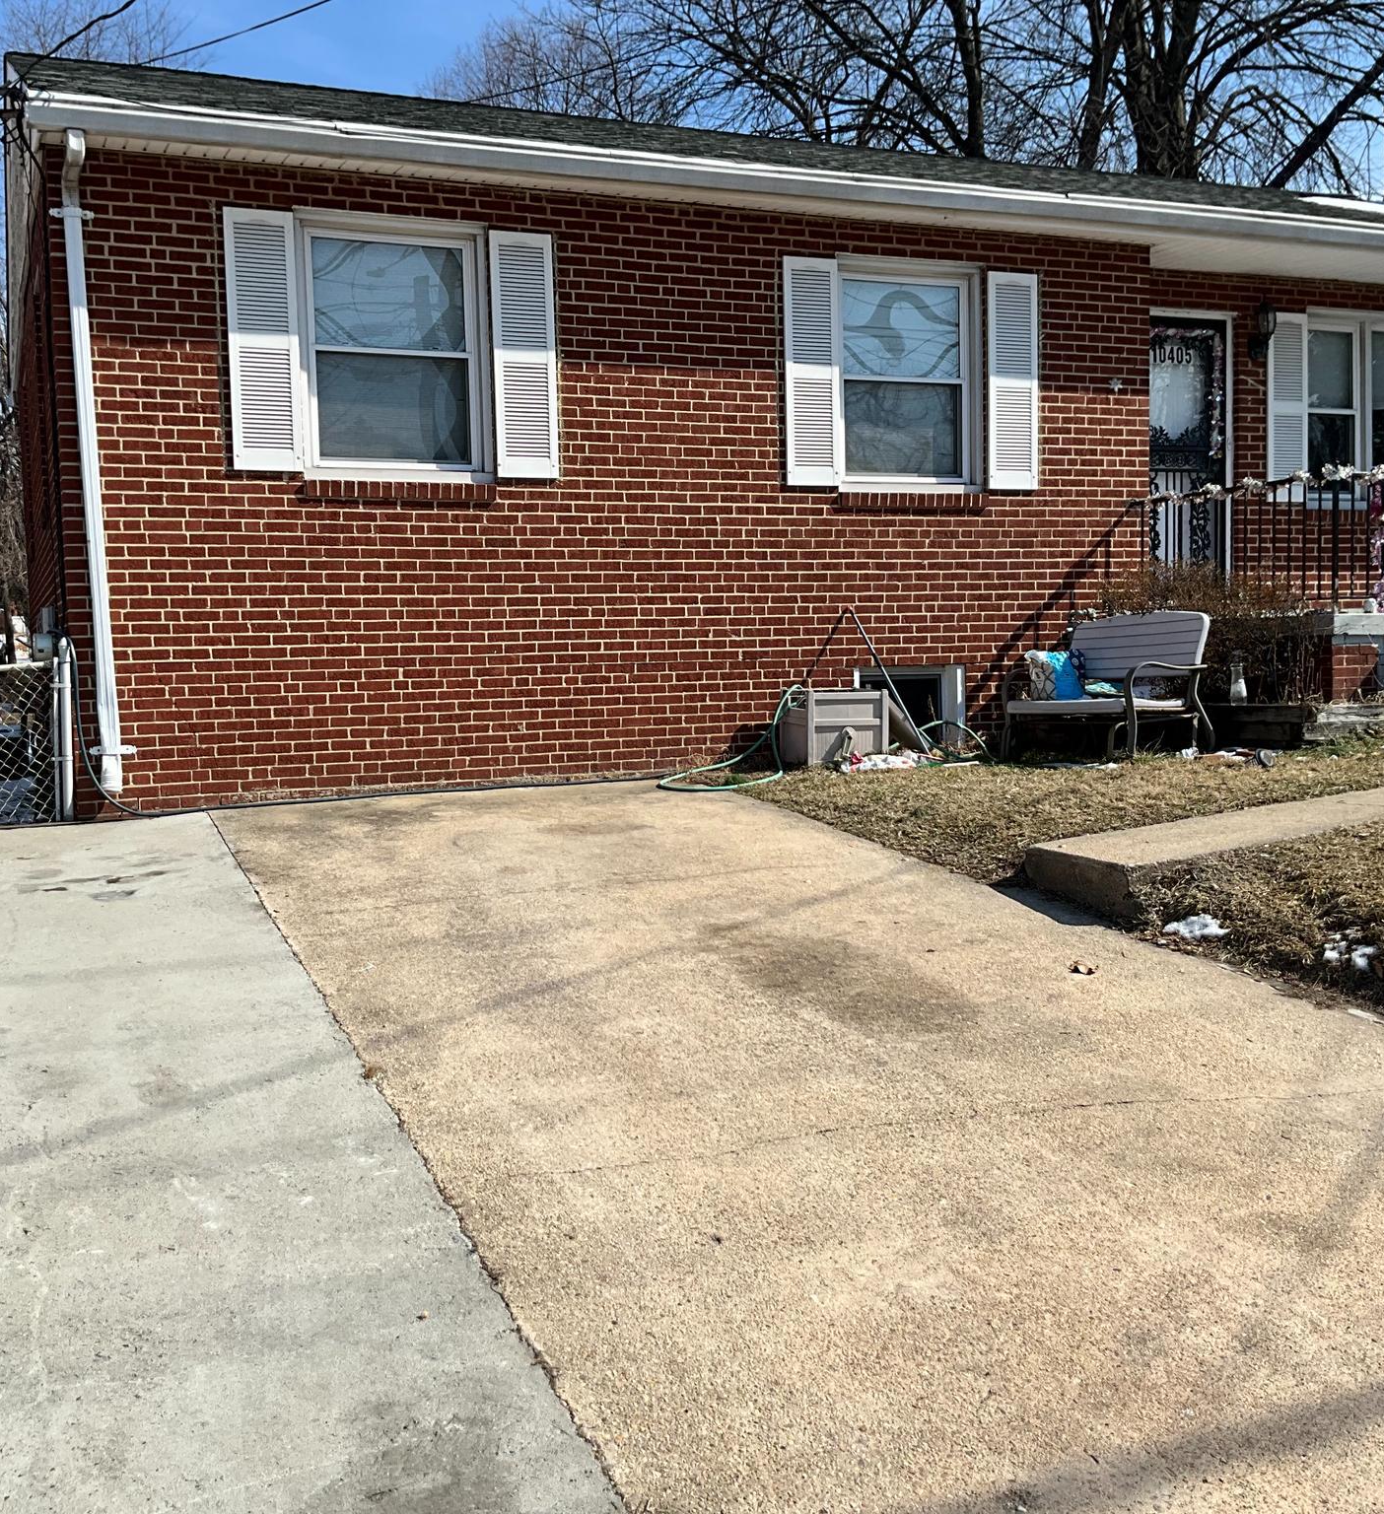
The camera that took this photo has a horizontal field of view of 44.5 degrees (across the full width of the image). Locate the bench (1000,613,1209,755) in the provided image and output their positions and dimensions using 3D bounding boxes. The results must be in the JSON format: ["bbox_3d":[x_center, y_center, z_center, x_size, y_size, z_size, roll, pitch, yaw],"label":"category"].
[{"bbox_3d":[2.590,-0.437,10.580,0.680,0.870,1.200,-4,4,-30],"label":"bench"}]

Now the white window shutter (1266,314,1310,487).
[{"bbox_3d":[4.484,-2.622,12.728,0.370,1.390,0.045,-3,4,-23],"label":"white window shutter"}]

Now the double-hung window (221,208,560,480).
[{"bbox_3d":[-1.649,-2.274,9.448,1.850,1.440,0.120,-3,4,-23],"label":"double-hung window"}]

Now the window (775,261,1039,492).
[{"bbox_3d":[1.414,-2.413,10.772,1.850,1.440,0.120,-3,4,-23],"label":"window"}]

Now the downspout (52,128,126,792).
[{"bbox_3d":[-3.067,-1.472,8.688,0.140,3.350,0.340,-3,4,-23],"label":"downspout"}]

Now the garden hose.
[{"bbox_3d":[0.246,-0.120,9.947,0.980,0.560,0.500,-3,4,-23],"label":"garden hose"}]

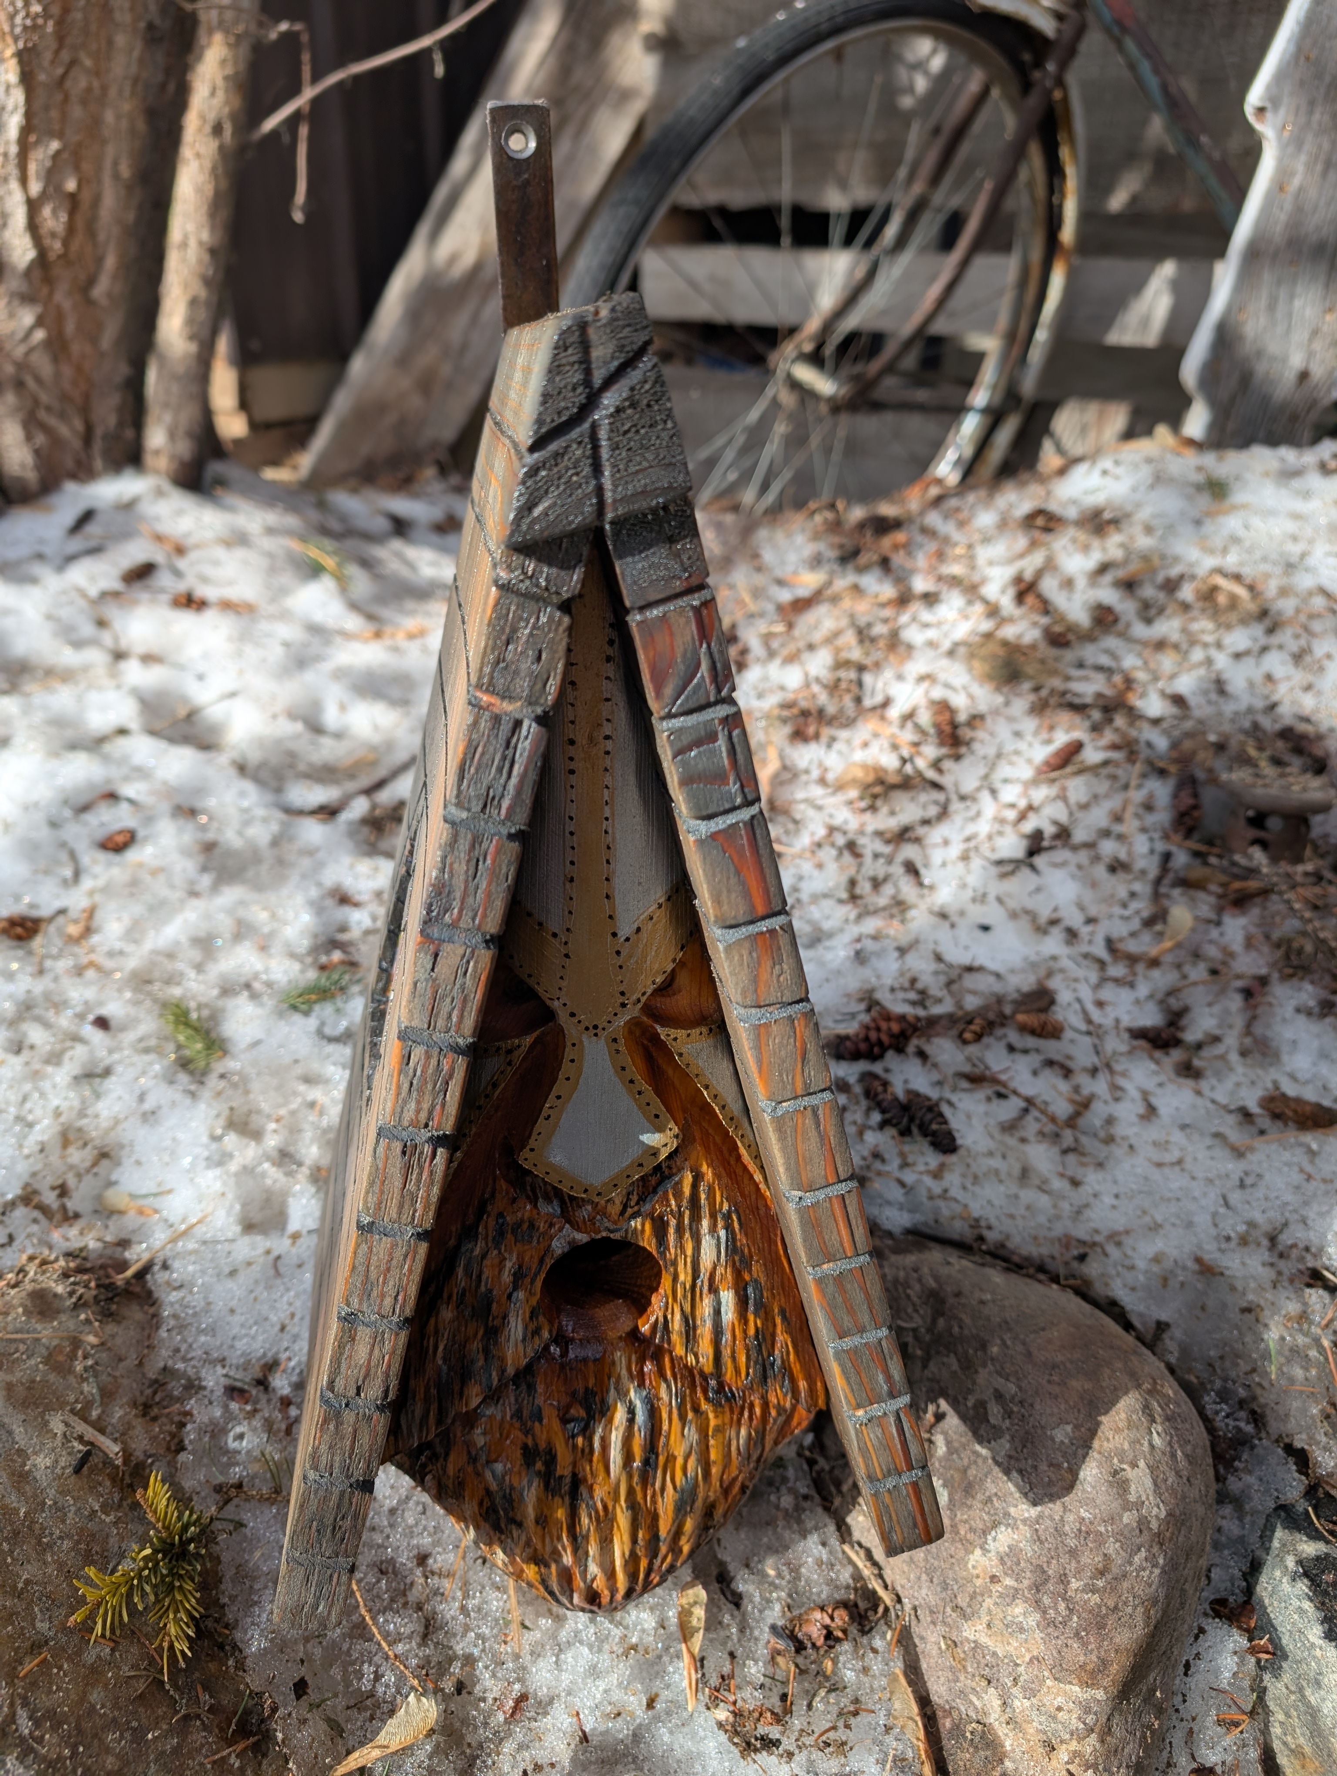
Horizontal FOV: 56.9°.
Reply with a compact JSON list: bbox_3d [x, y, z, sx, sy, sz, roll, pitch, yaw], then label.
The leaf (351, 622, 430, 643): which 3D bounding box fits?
[{"bbox_3d":[-0.210,-0.194,0.935,0.058,0.010,0.018,-4,31,-7],"label":"leaf"}]

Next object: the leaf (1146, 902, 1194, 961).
[{"bbox_3d":[0.238,0.020,0.585,0.017,0.014,0.040,24,38,33],"label":"leaf"}]

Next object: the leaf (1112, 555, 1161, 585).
[{"bbox_3d":[0.390,-0.266,1.030,0.042,0.012,0.013,-23,38,-34],"label":"leaf"}]

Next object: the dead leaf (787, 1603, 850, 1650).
[{"bbox_3d":[0.048,0.237,0.395,0.019,0.007,0.011,-13,31,-25],"label":"dead leaf"}]

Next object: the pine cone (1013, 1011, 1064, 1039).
[{"bbox_3d":[0.185,0.068,0.615,0.025,0.009,0.010,19,35,27],"label":"pine cone"}]

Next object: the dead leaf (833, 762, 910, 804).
[{"bbox_3d":[0.129,-0.067,0.785,0.045,0.016,0.026,10,35,13],"label":"dead leaf"}]

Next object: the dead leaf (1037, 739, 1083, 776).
[{"bbox_3d":[0.258,-0.086,0.810,0.012,0.011,0.045,27,42,33],"label":"dead leaf"}]

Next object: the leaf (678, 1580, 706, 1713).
[{"bbox_3d":[0.007,0.239,0.390,0.009,0.004,0.041,1,28,1],"label":"leaf"}]

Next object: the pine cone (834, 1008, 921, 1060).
[{"bbox_3d":[0.086,0.060,0.510,0.040,0.019,0.021,-11,33,-19],"label":"pine cone"}]

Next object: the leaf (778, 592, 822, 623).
[{"bbox_3d":[0.104,-0.221,0.970,0.022,0.014,0.042,24,38,33],"label":"leaf"}]

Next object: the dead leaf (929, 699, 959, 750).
[{"bbox_3d":[0.187,-0.112,0.840,0.016,0.015,0.055,4,34,5],"label":"dead leaf"}]

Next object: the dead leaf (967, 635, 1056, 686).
[{"bbox_3d":[0.246,-0.163,0.885,0.057,0.020,0.048,0,31,0],"label":"dead leaf"}]

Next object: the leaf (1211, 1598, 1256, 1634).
[{"bbox_3d":[0.188,0.242,0.410,0.015,0.005,0.008,20,33,32],"label":"leaf"}]

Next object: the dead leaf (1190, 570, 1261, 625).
[{"bbox_3d":[0.444,-0.233,0.985,0.048,0.030,0.042,11,32,17],"label":"dead leaf"}]

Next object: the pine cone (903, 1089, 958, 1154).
[{"bbox_3d":[0.120,0.106,0.565,0.013,0.013,0.038,-10,33,-17],"label":"pine cone"}]

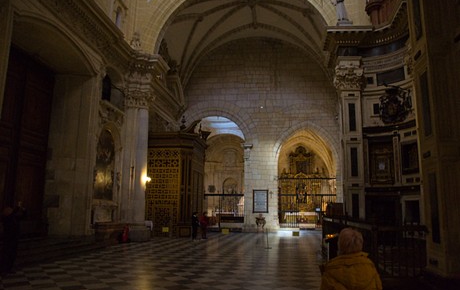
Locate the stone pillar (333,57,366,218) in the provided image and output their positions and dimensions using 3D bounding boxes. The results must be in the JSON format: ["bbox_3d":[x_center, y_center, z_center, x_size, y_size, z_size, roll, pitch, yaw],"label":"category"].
[{"bbox_3d":[5.395,0.008,15.093,1.250,8.400,0.950,-1,-11,9],"label":"stone pillar"}]

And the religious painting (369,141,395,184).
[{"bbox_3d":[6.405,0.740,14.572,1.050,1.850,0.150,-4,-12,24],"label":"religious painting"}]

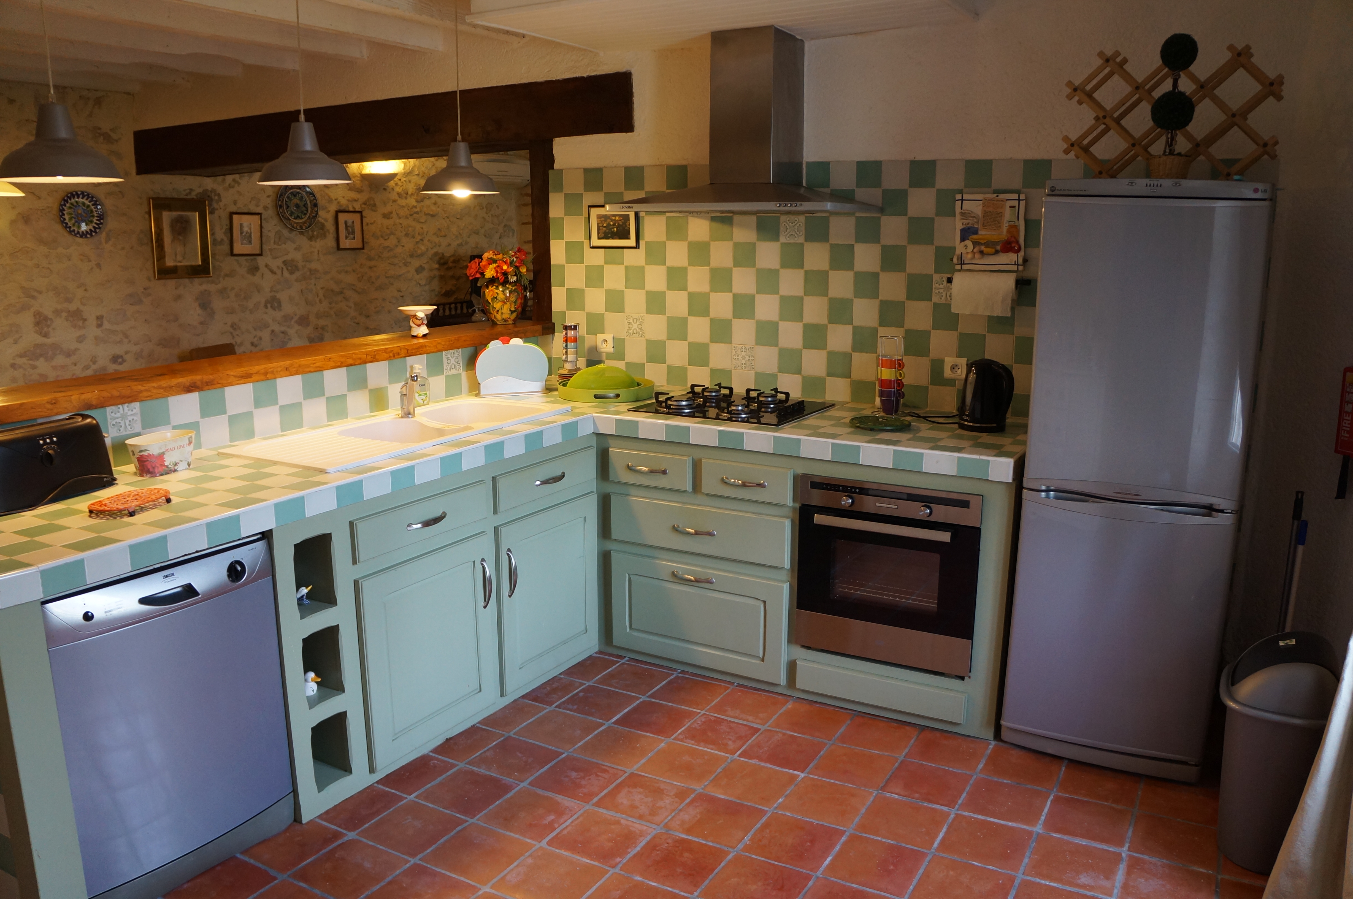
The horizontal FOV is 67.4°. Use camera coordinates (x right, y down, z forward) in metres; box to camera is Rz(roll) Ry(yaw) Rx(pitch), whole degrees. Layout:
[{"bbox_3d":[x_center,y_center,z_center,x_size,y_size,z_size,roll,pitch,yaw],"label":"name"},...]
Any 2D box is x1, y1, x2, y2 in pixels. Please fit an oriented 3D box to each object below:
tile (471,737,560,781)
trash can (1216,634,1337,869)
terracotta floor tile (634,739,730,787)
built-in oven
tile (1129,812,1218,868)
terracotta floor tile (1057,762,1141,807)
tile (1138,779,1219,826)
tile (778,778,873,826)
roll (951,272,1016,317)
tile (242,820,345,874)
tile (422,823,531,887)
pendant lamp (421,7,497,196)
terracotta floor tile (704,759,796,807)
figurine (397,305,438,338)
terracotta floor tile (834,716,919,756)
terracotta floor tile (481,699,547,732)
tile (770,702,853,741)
[{"bbox_3d":[-0.476,0.920,3.005,0.208,0.015,0.208,7,14,28],"label":"tile"},{"bbox_3d":[1.476,0.739,2.503,0.300,0.610,0.240,7,13,29],"label":"trash can"},{"bbox_3d":[0.021,0.951,3.050,0.216,0.015,0.216,7,13,28],"label":"terracotta floor tile"},{"bbox_3d":[0.800,0.351,3.491,0.597,0.595,0.560,7,13,29],"label":"built-in oven"},{"bbox_3d":[1.261,0.996,2.570,0.208,0.015,0.208,7,14,28],"label":"tile"},{"bbox_3d":[1.204,0.964,2.900,0.216,0.015,0.216,7,13,28],"label":"terracotta floor tile"},{"bbox_3d":[1.373,0.969,2.778,0.220,0.015,0.220,7,14,29],"label":"tile"},{"bbox_3d":[0.415,0.991,2.833,0.216,0.015,0.216,7,13,28],"label":"tile"},{"bbox_3d":[1.044,-0.530,3.448,0.225,0.147,0.110,7,14,29],"label":"roll"},{"bbox_3d":[-0.962,1.009,2.560,0.185,0.015,0.220,7,14,29],"label":"tile"},{"bbox_3d":[-0.499,1.034,2.569,0.216,0.015,0.216,7,13,28],"label":"tile"},{"bbox_3d":[-0.725,-1.167,3.376,0.271,0.670,0.271,7,14,29],"label":"pendant lamp"},{"bbox_3d":[0.219,0.981,2.962,0.209,0.015,0.209,7,13,29],"label":"terracotta floor tile"},{"bbox_3d":[-1.014,-0.499,3.973,0.157,0.124,0.150,-1,12,-7],"label":"figurine"},{"bbox_3d":[0.646,0.924,3.247,0.209,0.015,0.209,7,13,29],"label":"terracotta floor tile"},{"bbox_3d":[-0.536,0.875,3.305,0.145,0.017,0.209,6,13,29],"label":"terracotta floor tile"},{"bbox_3d":[0.433,0.883,3.269,0.212,0.017,0.209,6,13,29],"label":"tile"}]

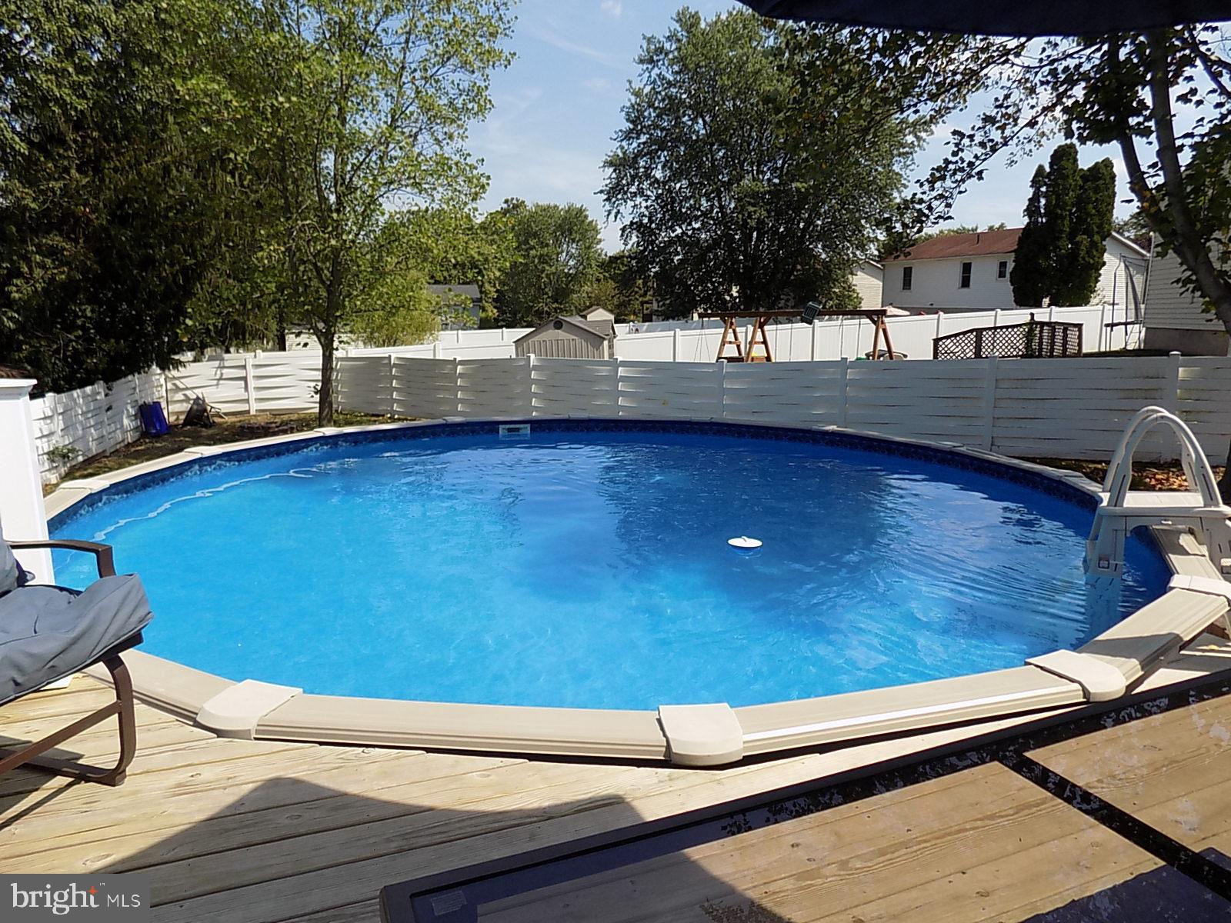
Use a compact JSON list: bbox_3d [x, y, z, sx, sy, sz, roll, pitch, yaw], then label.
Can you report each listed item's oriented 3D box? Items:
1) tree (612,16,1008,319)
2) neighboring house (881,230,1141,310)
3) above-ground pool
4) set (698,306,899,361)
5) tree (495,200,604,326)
[{"bbox_3d":[6.960,-10.655,32.587,14.000,13.500,13.500,2,11,11],"label":"tree"},{"bbox_3d":[21.205,-9.711,44.246,7.800,5.800,10.800,-4,11,-22],"label":"neighboring house"},{"bbox_3d":[-0.100,0.760,6.221,7.500,1.280,7.500,0,11,0],"label":"above-ground pool"},{"bbox_3d":[4.164,-2.468,19.780,5.200,2.300,1.800,10,14,42],"label":"set"},{"bbox_3d":[-4.035,-11.530,50.748,7.200,9.100,7.200,-1,11,-4],"label":"tree"}]

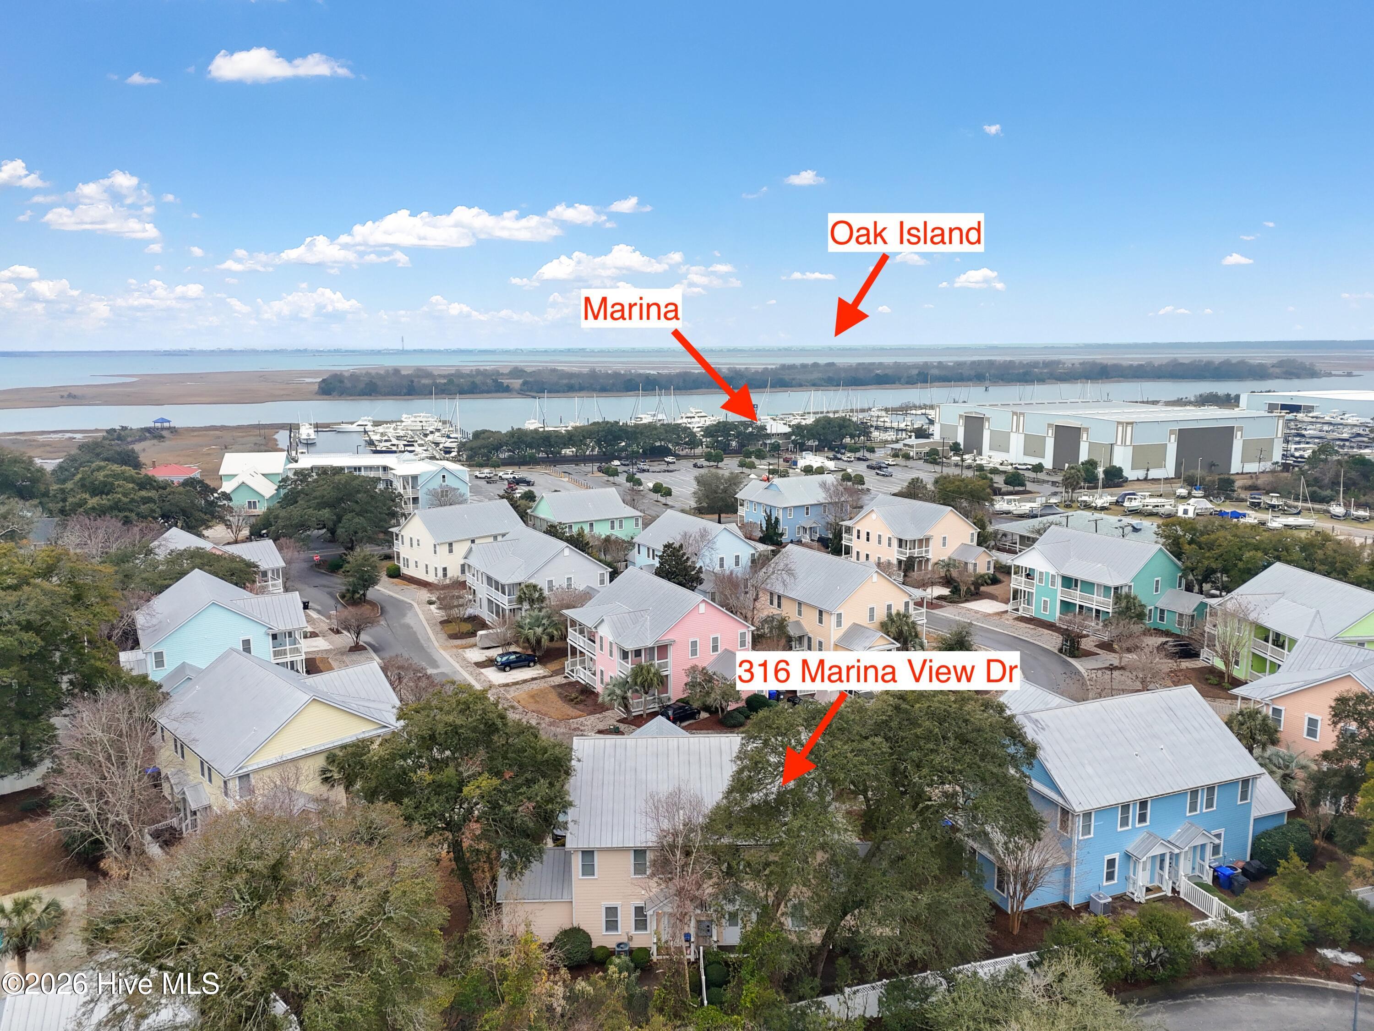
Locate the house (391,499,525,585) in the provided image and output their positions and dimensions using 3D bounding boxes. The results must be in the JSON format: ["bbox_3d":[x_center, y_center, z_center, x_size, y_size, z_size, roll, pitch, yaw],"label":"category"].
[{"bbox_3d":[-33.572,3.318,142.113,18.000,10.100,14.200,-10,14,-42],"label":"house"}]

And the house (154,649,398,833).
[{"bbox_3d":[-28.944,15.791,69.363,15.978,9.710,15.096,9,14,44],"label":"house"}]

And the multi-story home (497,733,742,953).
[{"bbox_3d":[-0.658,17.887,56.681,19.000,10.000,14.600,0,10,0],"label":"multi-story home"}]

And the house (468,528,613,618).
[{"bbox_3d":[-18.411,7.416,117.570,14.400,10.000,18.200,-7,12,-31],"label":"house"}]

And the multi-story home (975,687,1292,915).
[{"bbox_3d":[26.986,16.685,61.988,21.400,9.800,14.000,-4,11,-19],"label":"multi-story home"}]

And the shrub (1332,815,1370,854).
[{"bbox_3d":[42.865,20.408,61.613,2.600,2.250,2.600,0,10,0],"label":"shrub"}]

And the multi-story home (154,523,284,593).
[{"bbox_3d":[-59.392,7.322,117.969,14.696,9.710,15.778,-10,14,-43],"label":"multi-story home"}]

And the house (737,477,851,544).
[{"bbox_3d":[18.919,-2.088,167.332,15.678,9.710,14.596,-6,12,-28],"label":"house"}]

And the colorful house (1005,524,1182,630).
[{"bbox_3d":[49.292,7.151,114.415,14.496,9.710,15.478,-7,12,-34],"label":"colorful house"}]

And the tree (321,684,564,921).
[{"bbox_3d":[-13.124,16.638,53.306,12.500,13.800,12.000,0,10,0],"label":"tree"}]

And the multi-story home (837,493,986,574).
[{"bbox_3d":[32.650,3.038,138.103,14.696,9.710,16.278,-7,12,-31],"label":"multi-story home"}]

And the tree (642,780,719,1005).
[{"bbox_3d":[-0.241,18.849,47.518,3.700,11.300,3.700,0,10,0],"label":"tree"}]

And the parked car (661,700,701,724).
[{"bbox_3d":[-0.449,17.174,83.310,4.400,1.660,1.800,-10,14,-43],"label":"parked car"}]

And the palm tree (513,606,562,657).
[{"bbox_3d":[-16.096,12.541,102.969,5.000,5.300,5.000,0,10,0],"label":"palm tree"}]

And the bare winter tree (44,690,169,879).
[{"bbox_3d":[-36.072,16.533,59.006,7.500,12.000,7.500,0,10,0],"label":"bare winter tree"}]

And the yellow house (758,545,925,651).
[{"bbox_3d":[17.094,9.563,105.660,12.800,9.900,16.300,-6,12,-30],"label":"yellow house"}]

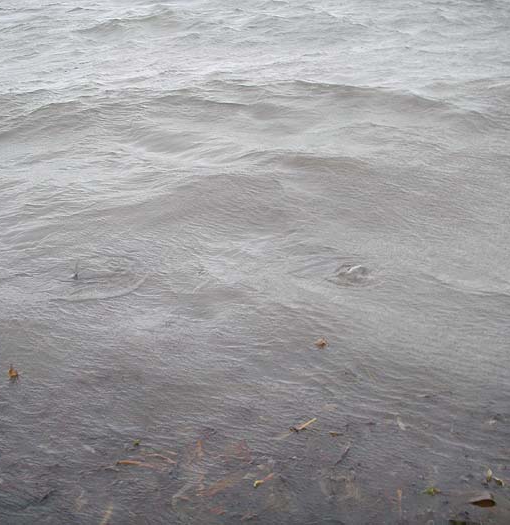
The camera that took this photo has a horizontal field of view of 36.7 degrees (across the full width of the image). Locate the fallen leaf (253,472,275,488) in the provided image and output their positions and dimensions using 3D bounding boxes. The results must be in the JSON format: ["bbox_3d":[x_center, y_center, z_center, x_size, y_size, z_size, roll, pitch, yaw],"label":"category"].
[{"bbox_3d":[0.026,0.589,2.078,0.074,0.010,0.018,-21,35,-34],"label":"fallen leaf"}]

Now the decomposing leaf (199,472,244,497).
[{"bbox_3d":[-0.089,0.596,2.063,0.140,0.010,0.030,-18,33,-30],"label":"decomposing leaf"}]

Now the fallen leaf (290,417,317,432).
[{"bbox_3d":[0.146,0.480,2.279,0.102,0.012,0.018,-18,33,-31],"label":"fallen leaf"}]

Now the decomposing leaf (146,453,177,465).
[{"bbox_3d":[-0.264,0.551,2.151,0.102,0.008,0.018,9,29,17],"label":"decomposing leaf"}]

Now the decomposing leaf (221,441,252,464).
[{"bbox_3d":[-0.051,0.538,2.172,0.104,0.010,0.060,23,36,36],"label":"decomposing leaf"}]

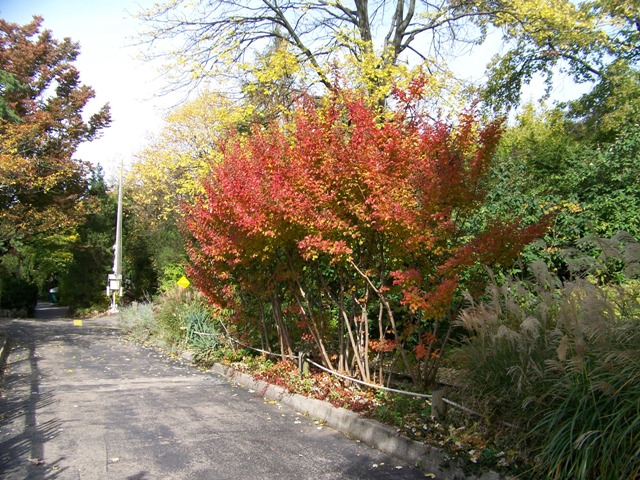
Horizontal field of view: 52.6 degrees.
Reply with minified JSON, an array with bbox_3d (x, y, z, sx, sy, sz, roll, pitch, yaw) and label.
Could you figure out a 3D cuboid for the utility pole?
[{"bbox_3d":[-7.585,0.050,24.000,0.600,5.300,0.420,1,-3,-14],"label":"utility pole"}]

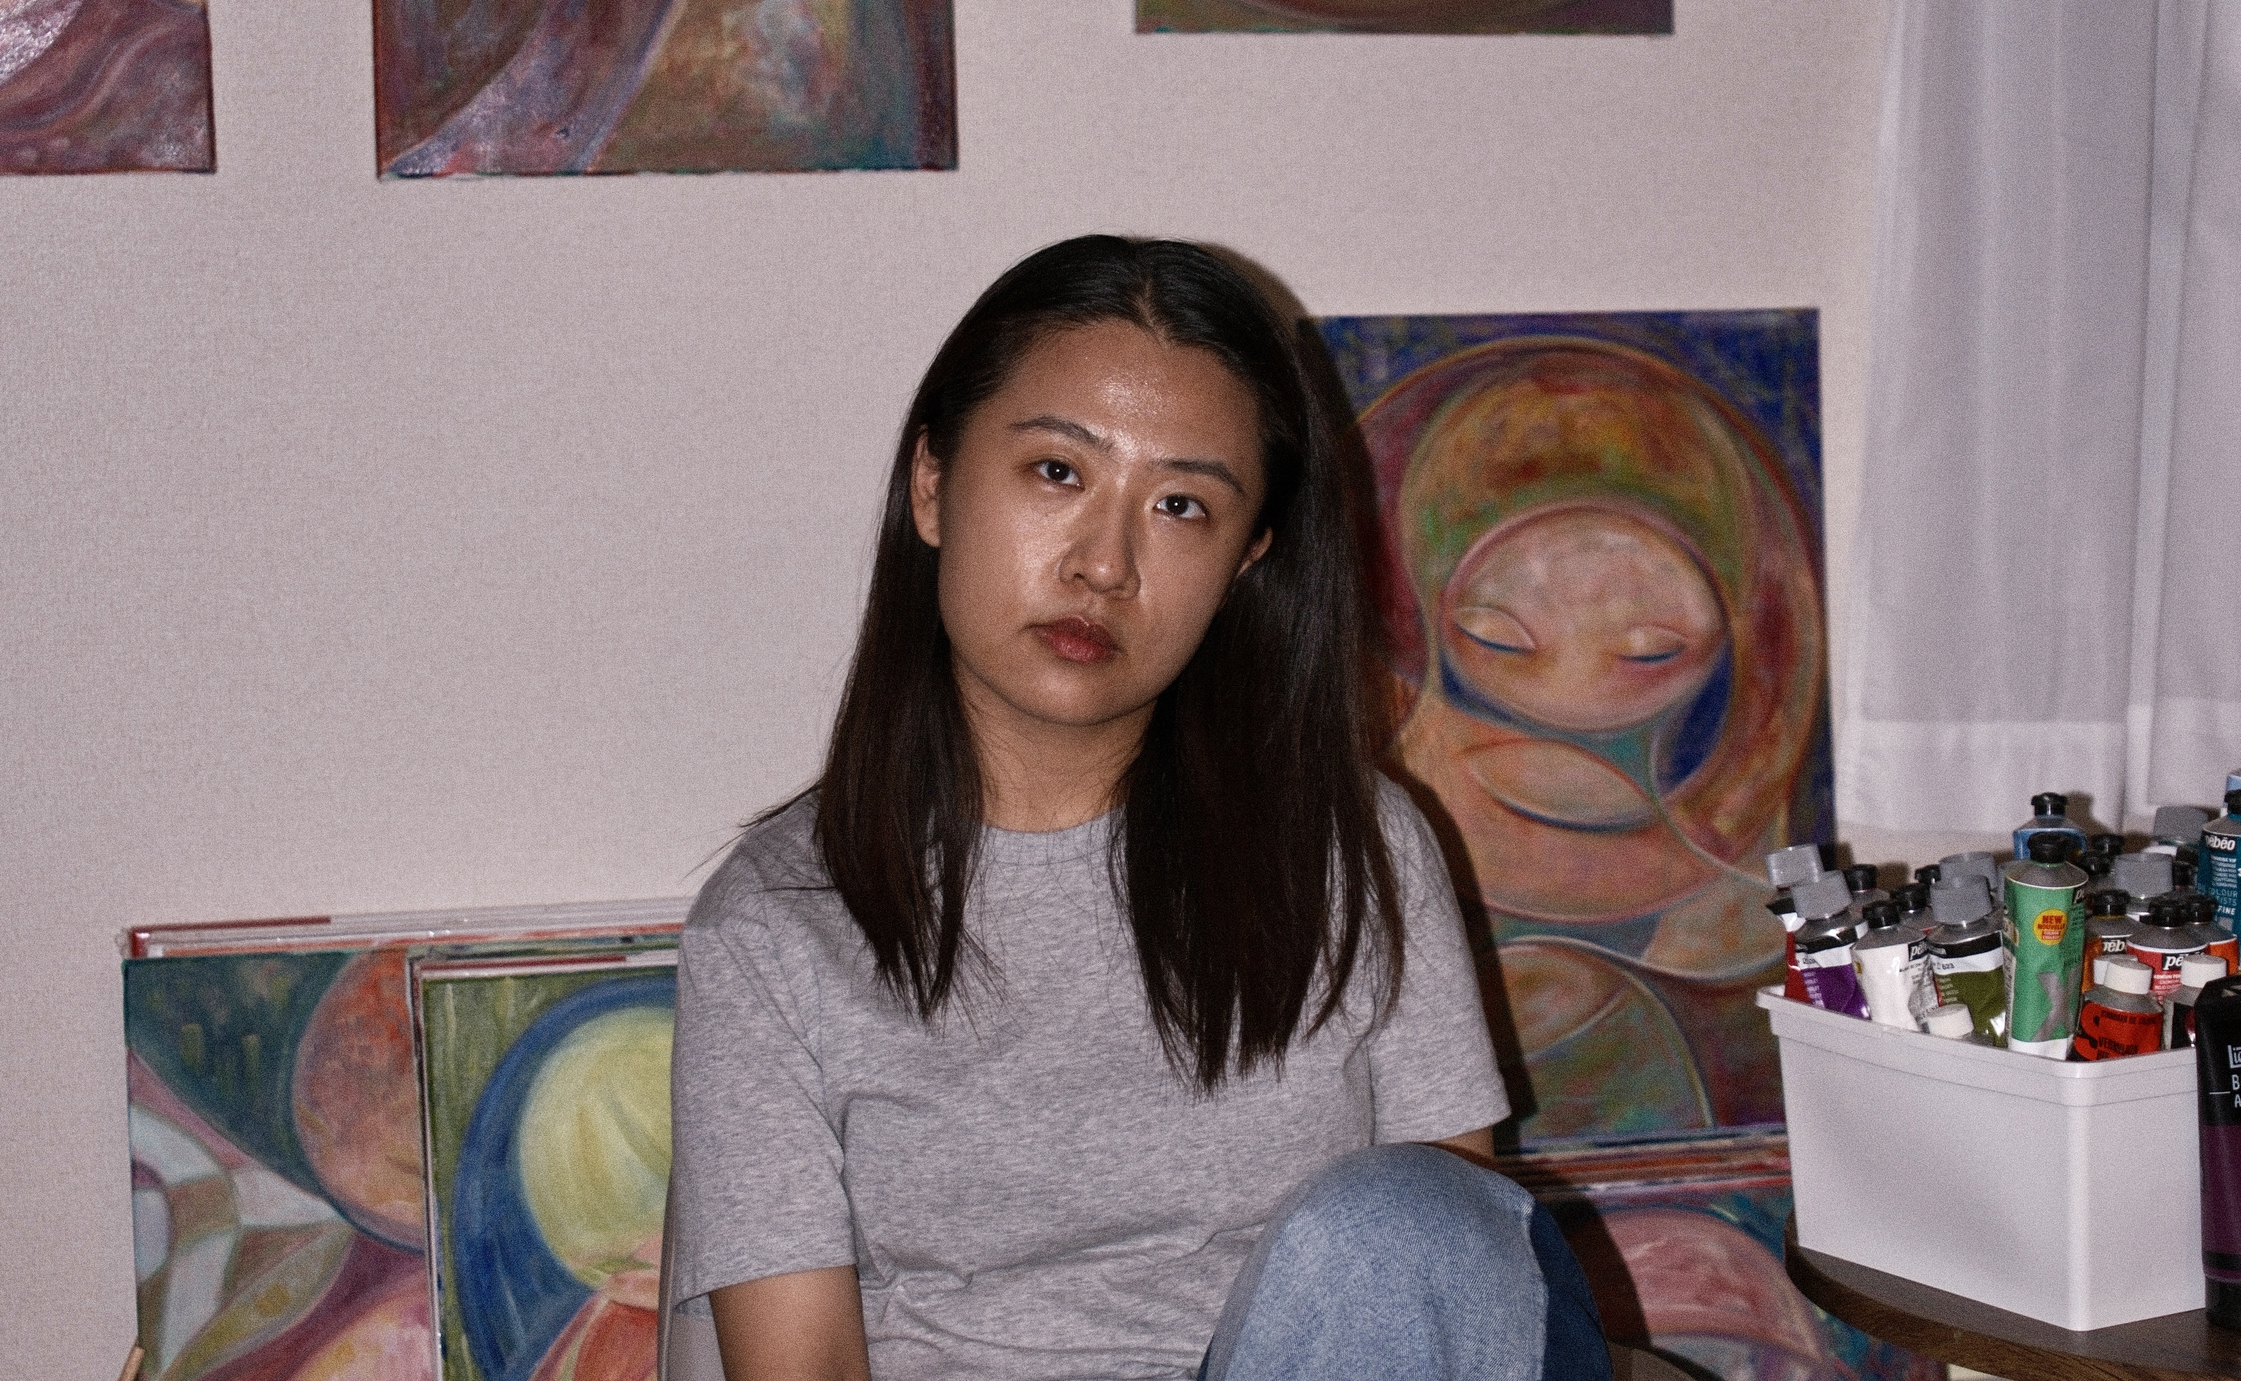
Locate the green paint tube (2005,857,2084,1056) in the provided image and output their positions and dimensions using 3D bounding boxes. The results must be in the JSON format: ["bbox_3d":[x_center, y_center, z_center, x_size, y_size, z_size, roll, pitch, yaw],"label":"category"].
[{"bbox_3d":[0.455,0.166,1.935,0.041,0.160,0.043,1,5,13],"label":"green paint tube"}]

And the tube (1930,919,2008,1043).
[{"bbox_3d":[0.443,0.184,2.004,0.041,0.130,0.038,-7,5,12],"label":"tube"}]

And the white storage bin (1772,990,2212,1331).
[{"bbox_3d":[0.533,0.225,2.057,0.300,0.138,0.230,-4,6,-31],"label":"white storage bin"}]

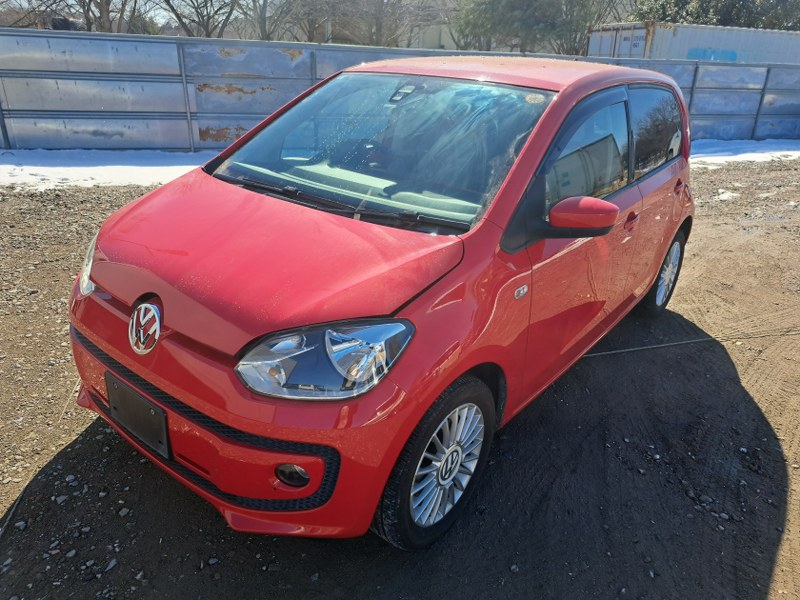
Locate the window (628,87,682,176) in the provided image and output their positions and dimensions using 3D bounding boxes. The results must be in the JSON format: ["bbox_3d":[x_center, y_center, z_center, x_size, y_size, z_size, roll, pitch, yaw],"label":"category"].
[{"bbox_3d":[1.306,-0.880,2.810,0.060,0.400,0.730,-2,14,41],"label":"window"}]

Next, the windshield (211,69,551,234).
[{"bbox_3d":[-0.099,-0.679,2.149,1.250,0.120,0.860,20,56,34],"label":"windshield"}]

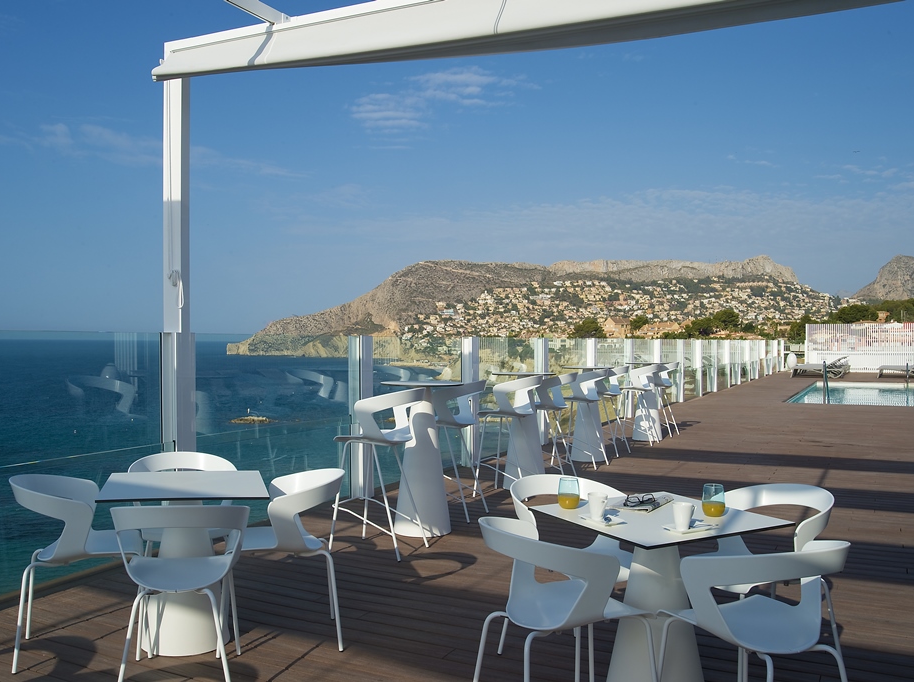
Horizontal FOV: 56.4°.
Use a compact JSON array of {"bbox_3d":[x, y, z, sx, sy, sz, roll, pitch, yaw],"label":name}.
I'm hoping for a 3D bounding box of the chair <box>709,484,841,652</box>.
[{"bbox_3d":[1.258,1.012,3.537,0.590,0.780,0.550,0,0,-27],"label":"chair"}]

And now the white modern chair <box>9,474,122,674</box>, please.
[{"bbox_3d":[-1.699,1.011,3.883,0.570,0.780,0.560,0,0,-20],"label":"white modern chair"}]

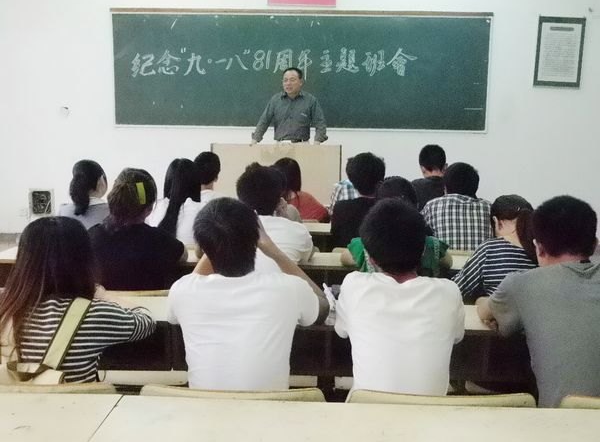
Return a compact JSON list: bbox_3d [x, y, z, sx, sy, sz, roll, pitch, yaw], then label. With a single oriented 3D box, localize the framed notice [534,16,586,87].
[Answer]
[{"bbox_3d":[2.637,-1.706,7.187,0.465,0.681,0.030,1,9,1],"label":"framed notice"}]

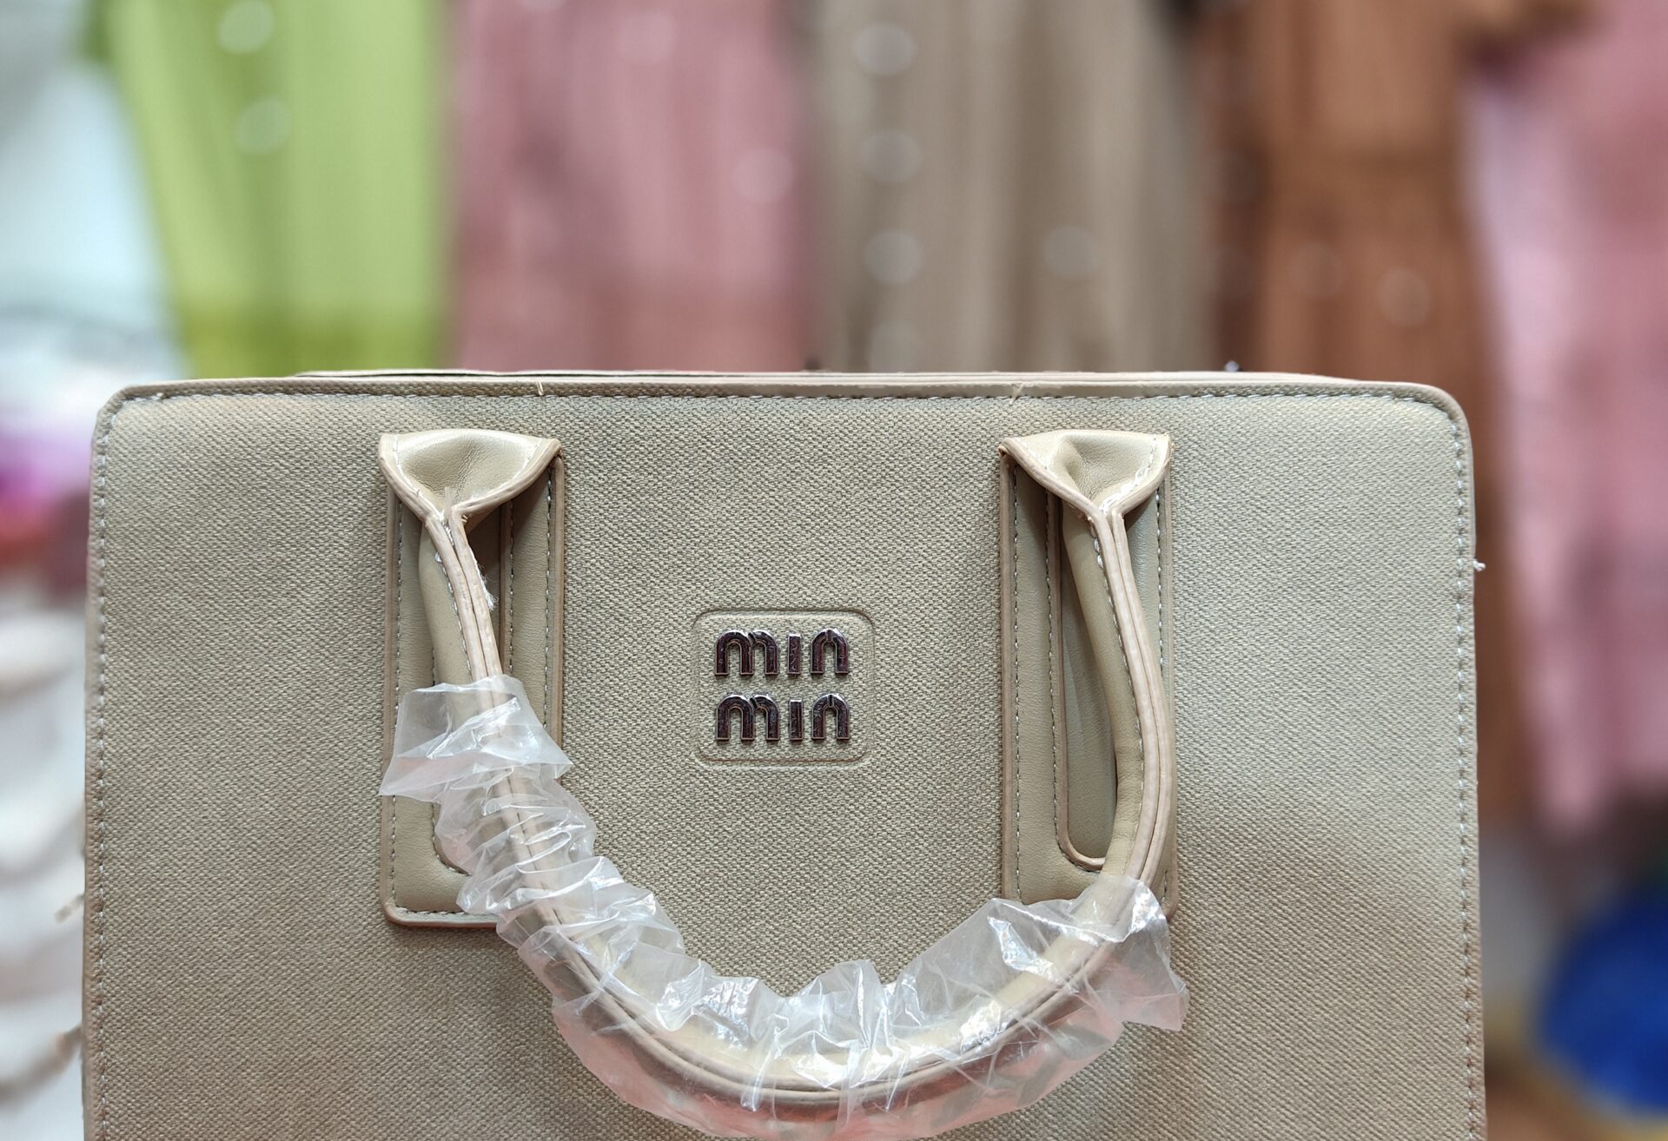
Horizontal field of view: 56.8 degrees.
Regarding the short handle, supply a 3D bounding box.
[{"bbox_3d":[-0.011,0.034,0.287,0.158,0.126,0.042,0,3,0],"label":"short handle"}]

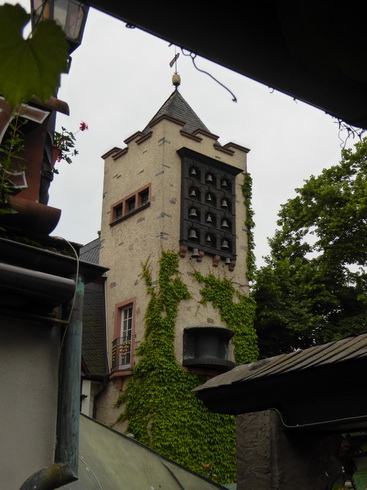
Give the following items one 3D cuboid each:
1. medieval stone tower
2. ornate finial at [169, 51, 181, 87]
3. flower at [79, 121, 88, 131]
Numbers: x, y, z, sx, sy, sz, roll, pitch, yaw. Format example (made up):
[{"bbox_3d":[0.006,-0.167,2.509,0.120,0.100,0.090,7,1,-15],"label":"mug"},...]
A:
[{"bbox_3d":[-0.287,1.698,27.124,4.387,18.022,4.633,16,-25,-36],"label":"medieval stone tower"},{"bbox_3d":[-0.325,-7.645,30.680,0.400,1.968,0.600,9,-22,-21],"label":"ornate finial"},{"bbox_3d":[-0.777,-0.929,5.500,0.065,0.065,0.060,4,-21,-9],"label":"flower"}]

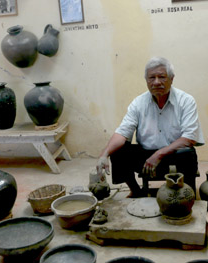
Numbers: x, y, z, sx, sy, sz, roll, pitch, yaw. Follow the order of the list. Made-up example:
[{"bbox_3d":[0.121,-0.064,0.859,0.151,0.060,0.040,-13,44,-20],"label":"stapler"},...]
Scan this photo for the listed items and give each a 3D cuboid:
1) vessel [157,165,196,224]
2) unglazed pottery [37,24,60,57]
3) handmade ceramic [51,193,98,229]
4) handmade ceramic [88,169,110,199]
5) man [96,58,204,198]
[{"bbox_3d":[0.366,0.327,2.214,0.193,0.244,0.208,-2,16,5],"label":"vessel"},{"bbox_3d":[-0.455,-0.766,3.714,0.166,0.252,0.161,34,26,6],"label":"unglazed pottery"},{"bbox_3d":[-0.167,0.476,2.526,0.266,0.114,0.260,-3,15,0],"label":"handmade ceramic"},{"bbox_3d":[-0.033,0.382,3.022,0.146,0.191,0.146,1,18,19],"label":"handmade ceramic"},{"bbox_3d":[0.309,-0.037,2.817,0.640,0.890,0.630,0,16,12],"label":"man"}]

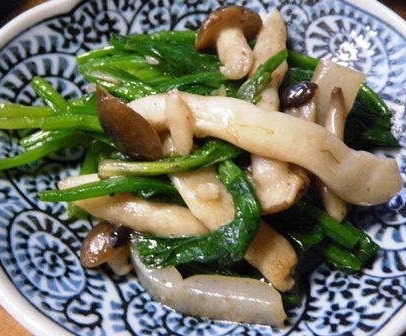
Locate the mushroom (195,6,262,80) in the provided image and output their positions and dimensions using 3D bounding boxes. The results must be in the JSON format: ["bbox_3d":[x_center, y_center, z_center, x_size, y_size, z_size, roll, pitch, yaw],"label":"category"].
[{"bbox_3d":[0.010,-0.048,0.252,0.025,0.025,0.025,-12,46,0],"label":"mushroom"}]

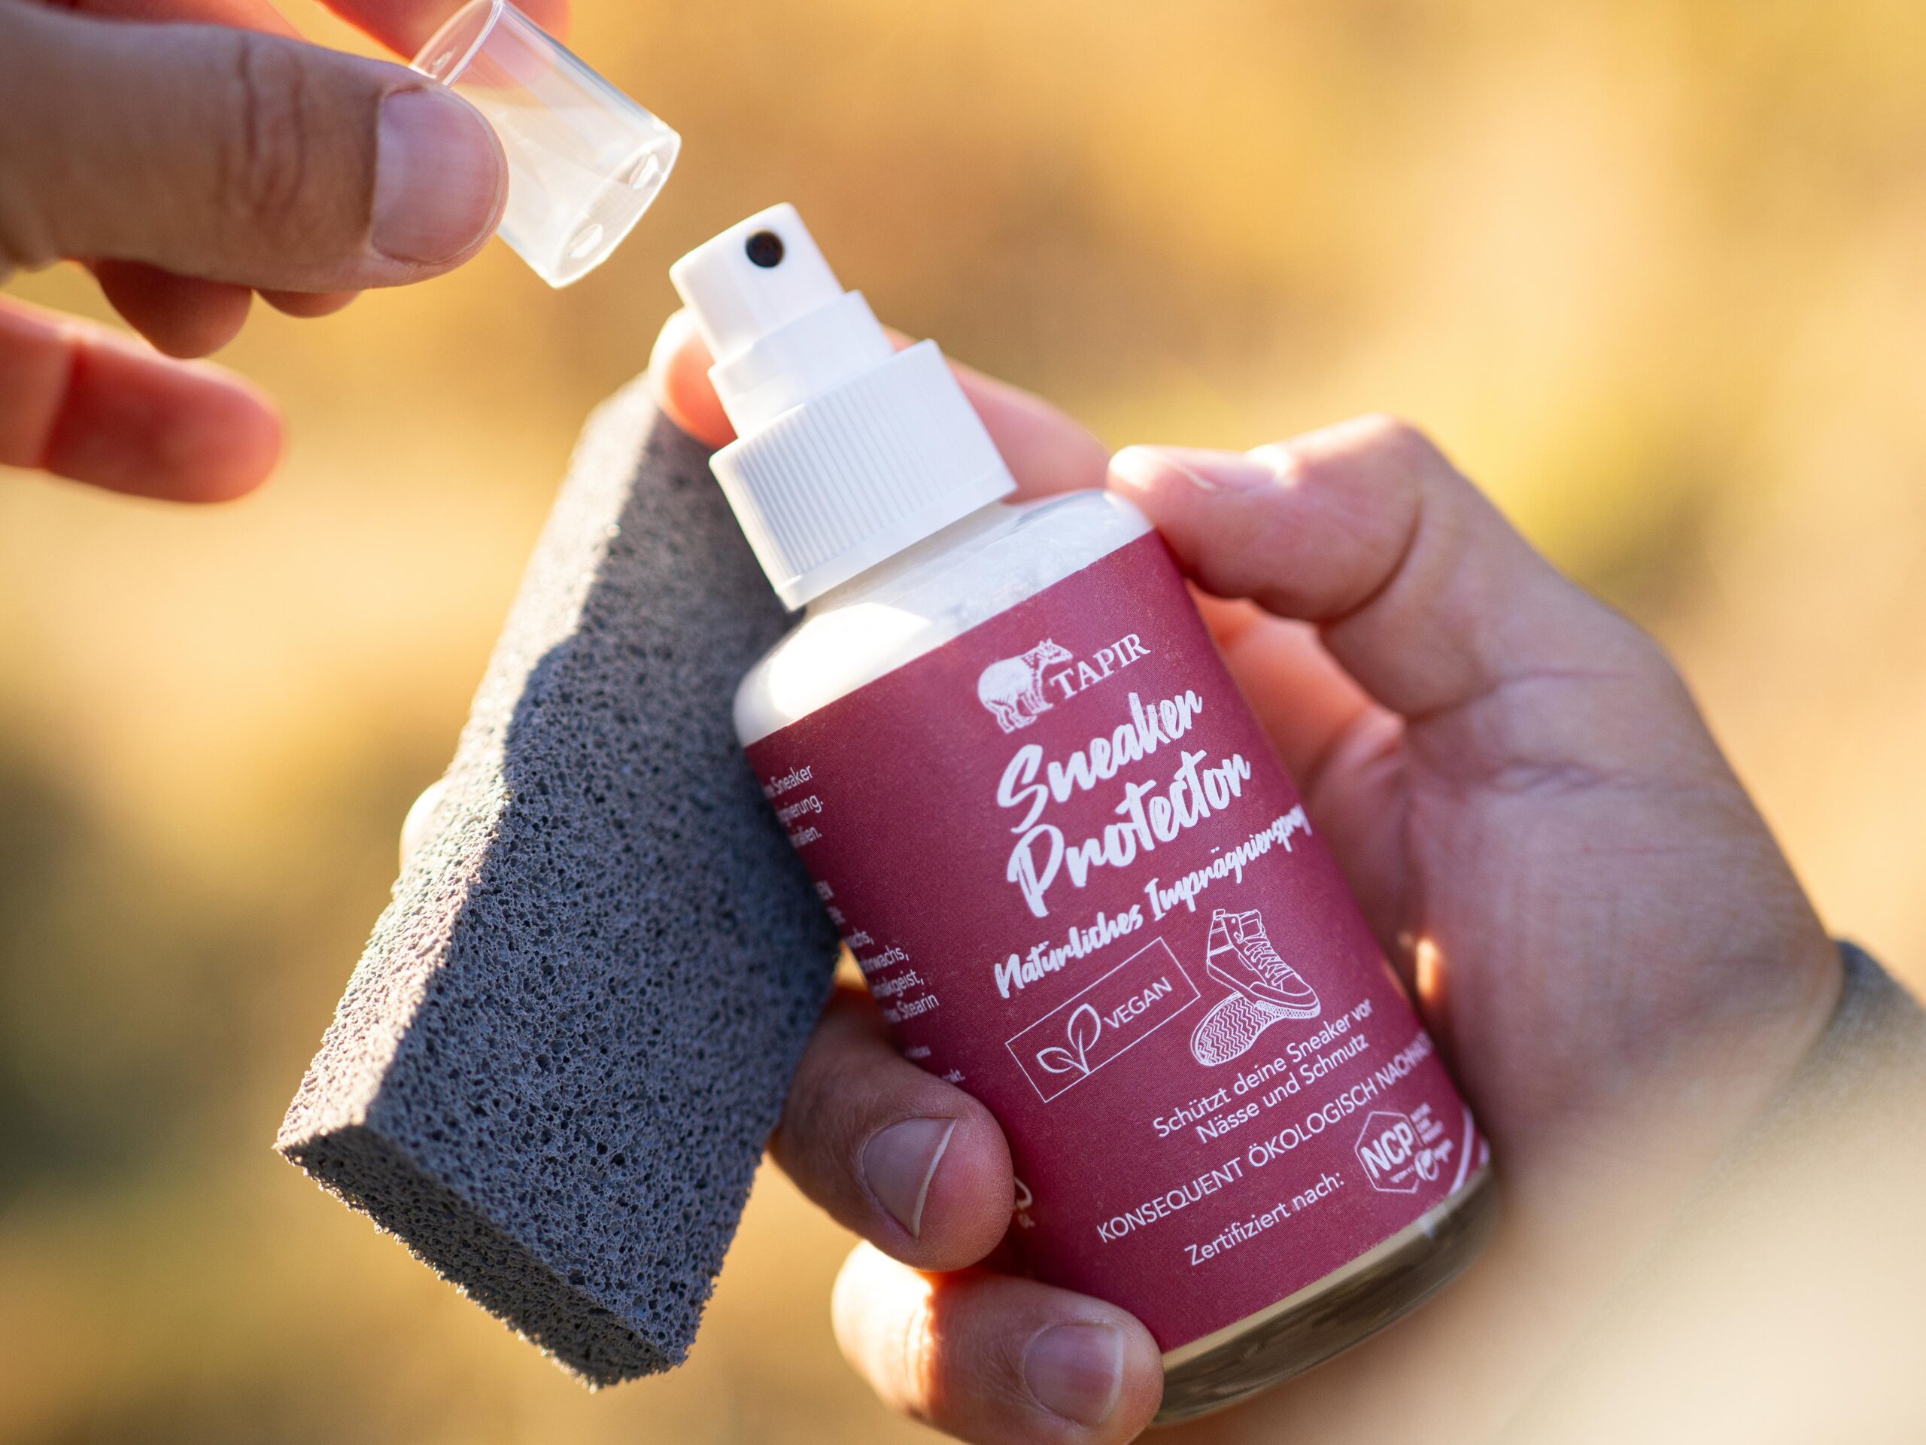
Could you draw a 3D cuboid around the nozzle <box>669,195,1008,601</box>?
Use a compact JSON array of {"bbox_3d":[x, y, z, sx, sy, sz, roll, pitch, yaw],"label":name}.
[{"bbox_3d":[-0.015,-0.033,0.505,0.026,0.036,0.026,-28,1,0],"label":"nozzle"}]

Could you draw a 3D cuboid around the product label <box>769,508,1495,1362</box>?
[{"bbox_3d":[0.016,0.023,0.506,0.046,0.071,0.046,-28,1,0],"label":"product label"}]

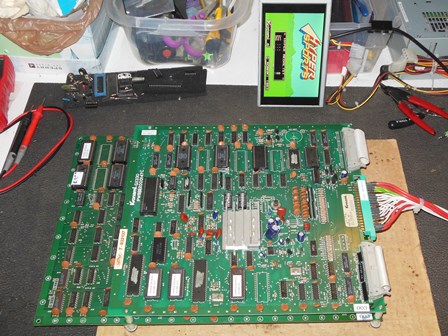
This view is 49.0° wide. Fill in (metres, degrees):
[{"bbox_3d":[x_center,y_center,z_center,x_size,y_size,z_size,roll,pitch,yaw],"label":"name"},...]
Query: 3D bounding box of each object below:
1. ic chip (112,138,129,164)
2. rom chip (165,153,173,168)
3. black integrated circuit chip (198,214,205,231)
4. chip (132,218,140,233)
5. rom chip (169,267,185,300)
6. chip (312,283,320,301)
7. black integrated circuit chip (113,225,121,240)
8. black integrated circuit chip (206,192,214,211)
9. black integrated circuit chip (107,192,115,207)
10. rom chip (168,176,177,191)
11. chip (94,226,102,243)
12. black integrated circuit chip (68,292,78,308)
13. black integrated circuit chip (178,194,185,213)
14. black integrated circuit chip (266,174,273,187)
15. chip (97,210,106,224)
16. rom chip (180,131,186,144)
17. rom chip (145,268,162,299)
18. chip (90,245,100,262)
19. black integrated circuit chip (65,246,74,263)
[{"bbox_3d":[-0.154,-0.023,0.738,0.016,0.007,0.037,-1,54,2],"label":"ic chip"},{"bbox_3d":[-0.076,-0.009,0.685,0.007,0.004,0.024,-1,55,1],"label":"rom chip"},{"bbox_3d":[-0.029,0.072,0.636,0.008,0.004,0.024,-1,56,2],"label":"black integrated circuit chip"},{"bbox_3d":[-0.113,0.075,0.639,0.007,0.004,0.019,-1,54,2],"label":"chip"},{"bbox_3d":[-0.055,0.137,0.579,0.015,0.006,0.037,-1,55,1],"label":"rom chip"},{"bbox_3d":[0.108,0.146,0.581,0.008,0.004,0.020,-1,56,2],"label":"chip"},{"bbox_3d":[-0.141,0.086,0.655,0.008,0.004,0.020,0,56,1],"label":"black integrated circuit chip"},{"bbox_3d":[-0.019,0.045,0.654,0.008,0.004,0.025,-1,56,2],"label":"black integrated circuit chip"},{"bbox_3d":[-0.158,0.045,0.688,0.008,0.004,0.020,-1,56,2],"label":"black integrated circuit chip"},{"bbox_3d":[-0.070,0.021,0.669,0.008,0.006,0.020,-1,55,2],"label":"rom chip"},{"bbox_3d":[-0.167,0.091,0.660,0.008,0.004,0.019,-1,54,2],"label":"chip"},{"bbox_3d":[-0.185,0.164,0.608,0.008,0.004,0.019,-1,54,2],"label":"black integrated circuit chip"},{"bbox_3d":[-0.056,0.048,0.655,0.008,0.004,0.025,-1,54,2],"label":"black integrated circuit chip"},{"bbox_3d":[0.062,0.018,0.670,0.008,0.004,0.020,-1,56,2],"label":"black integrated circuit chip"},{"bbox_3d":[-0.164,0.066,0.659,0.007,0.004,0.019,-1,55,1],"label":"chip"},{"bbox_3d":[-0.061,-0.042,0.712,0.007,0.004,0.020,0,56,1],"label":"rom chip"},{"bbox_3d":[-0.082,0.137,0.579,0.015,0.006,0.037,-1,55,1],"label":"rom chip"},{"bbox_3d":[-0.163,0.109,0.629,0.007,0.004,0.019,-1,55,1],"label":"chip"},{"bbox_3d":[-0.198,0.111,0.628,0.007,0.004,0.023,-1,55,1],"label":"black integrated circuit chip"}]

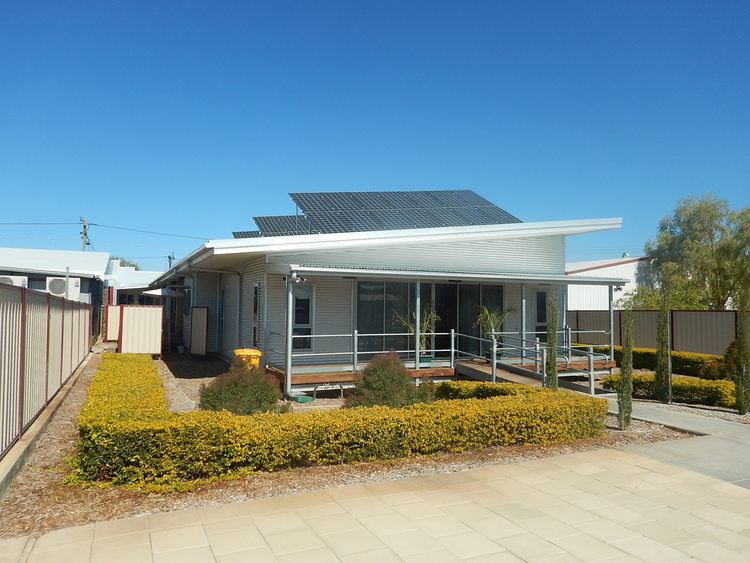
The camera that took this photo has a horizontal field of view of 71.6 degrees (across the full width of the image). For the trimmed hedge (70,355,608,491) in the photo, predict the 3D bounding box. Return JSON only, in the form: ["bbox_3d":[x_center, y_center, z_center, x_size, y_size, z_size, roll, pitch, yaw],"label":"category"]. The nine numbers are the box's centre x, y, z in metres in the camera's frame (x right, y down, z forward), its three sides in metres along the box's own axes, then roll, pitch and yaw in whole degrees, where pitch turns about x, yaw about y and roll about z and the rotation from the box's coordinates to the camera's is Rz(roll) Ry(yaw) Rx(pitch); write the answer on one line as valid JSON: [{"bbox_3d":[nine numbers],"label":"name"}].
[{"bbox_3d":[-2.116,2.208,11.321,6.950,0.650,10.700,2,-4,-25],"label":"trimmed hedge"}]

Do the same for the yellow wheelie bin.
[{"bbox_3d":[-2.821,2.016,11.600,0.580,1.070,0.730,2,-4,-25],"label":"yellow wheelie bin"}]

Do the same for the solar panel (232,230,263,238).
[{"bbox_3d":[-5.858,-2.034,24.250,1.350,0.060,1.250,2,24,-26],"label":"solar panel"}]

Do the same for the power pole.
[{"bbox_3d":[-21.221,-0.417,38.000,0.800,8.800,0.600,2,-4,-25],"label":"power pole"}]

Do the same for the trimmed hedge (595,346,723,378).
[{"bbox_3d":[9.019,2.616,17.551,1.450,0.570,6.000,2,-4,-25],"label":"trimmed hedge"}]

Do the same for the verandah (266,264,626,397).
[{"bbox_3d":[2.430,1.246,14.523,10.450,2.950,2.250,2,-4,-25],"label":"verandah"}]

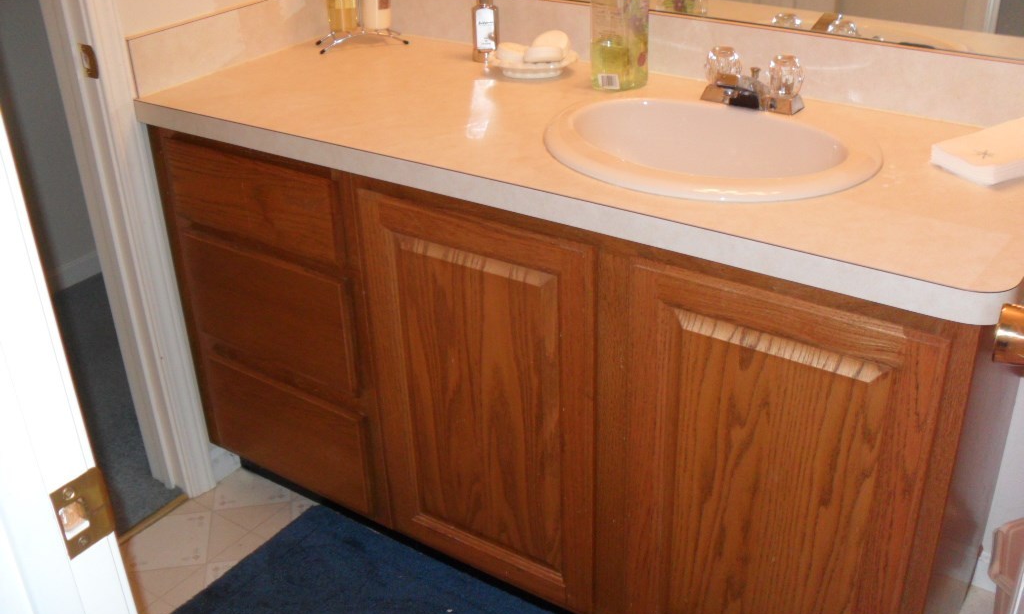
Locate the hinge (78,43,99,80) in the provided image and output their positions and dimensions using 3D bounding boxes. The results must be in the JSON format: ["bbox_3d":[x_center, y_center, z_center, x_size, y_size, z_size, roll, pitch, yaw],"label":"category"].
[{"bbox_3d":[-0.687,-0.401,1.681,0.036,0.057,0.006,17,34,30],"label":"hinge"}]

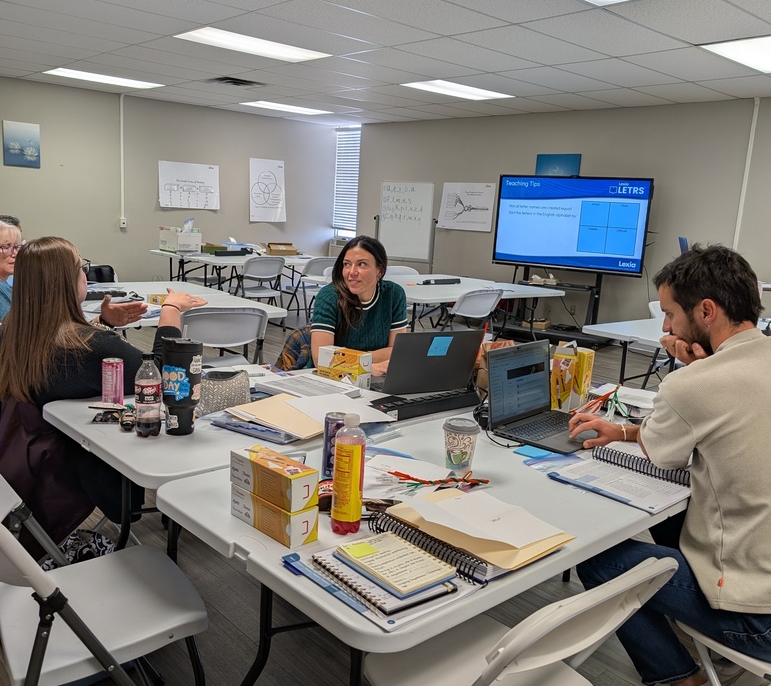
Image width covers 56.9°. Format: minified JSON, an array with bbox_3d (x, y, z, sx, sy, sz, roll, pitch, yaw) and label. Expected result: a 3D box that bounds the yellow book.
[{"bbox_3d":[0.014,0.382,1.244,0.128,0.018,0.178,-7,15,-42],"label":"yellow book"}]

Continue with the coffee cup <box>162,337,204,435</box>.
[{"bbox_3d":[-0.558,0.119,1.953,0.114,0.254,0.114,0,12,-16],"label":"coffee cup"}]

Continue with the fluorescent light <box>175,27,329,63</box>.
[{"bbox_3d":[-1.046,-2.420,5.756,1.200,0.060,0.600,-7,15,-42],"label":"fluorescent light"}]

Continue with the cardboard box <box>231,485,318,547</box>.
[{"bbox_3d":[-0.220,0.331,1.402,0.194,0.067,0.066,14,15,43],"label":"cardboard box"}]

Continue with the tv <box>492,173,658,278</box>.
[{"bbox_3d":[1.997,-1.293,7.726,1.690,0.990,0.090,10,13,33],"label":"tv"}]

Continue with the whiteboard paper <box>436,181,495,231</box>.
[{"bbox_3d":[1.097,-1.849,9.642,0.010,0.620,0.930,-7,15,-42],"label":"whiteboard paper"}]

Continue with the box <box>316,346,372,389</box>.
[{"bbox_3d":[-0.145,0.092,2.520,0.190,0.135,0.070,11,14,36],"label":"box"}]

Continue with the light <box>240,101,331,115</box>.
[{"bbox_3d":[-1.277,-3.156,9.517,1.200,0.070,0.600,-7,15,-42],"label":"light"}]

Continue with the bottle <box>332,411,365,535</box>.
[{"bbox_3d":[-0.073,0.261,1.417,0.062,0.237,0.062,3,11,-1],"label":"bottle"}]

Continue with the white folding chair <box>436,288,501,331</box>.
[{"bbox_3d":[0.551,-0.047,5.566,0.460,0.785,0.500,-7,15,-42],"label":"white folding chair"}]

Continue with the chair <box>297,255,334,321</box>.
[{"bbox_3d":[-0.805,-0.585,7.932,0.460,0.785,0.500,-7,15,-42],"label":"chair"}]

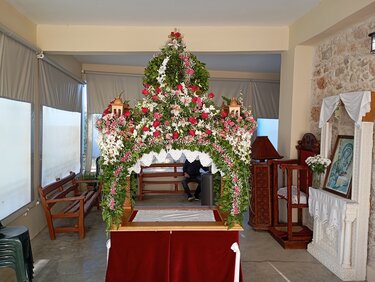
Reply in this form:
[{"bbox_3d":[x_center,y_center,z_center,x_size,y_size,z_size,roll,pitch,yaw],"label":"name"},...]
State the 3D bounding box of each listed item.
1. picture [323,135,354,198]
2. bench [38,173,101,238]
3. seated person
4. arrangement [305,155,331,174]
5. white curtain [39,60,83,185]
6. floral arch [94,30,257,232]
[{"bbox_3d":[2.102,0.331,4.036,0.040,0.790,0.592,15,1,-8],"label":"picture"},{"bbox_3d":[-1.990,1.086,5.430,0.660,0.810,1.620,1,3,-5],"label":"bench"},{"bbox_3d":[0.200,0.773,7.650,0.620,1.310,0.800,1,3,-3],"label":"seated person"},{"bbox_3d":[1.914,0.350,4.470,0.350,0.300,0.360,1,3,-6],"label":"arrangement"},{"bbox_3d":[-2.570,-0.339,6.400,0.100,2.150,2.800,1,3,-7],"label":"white curtain"},{"bbox_3d":[-0.110,-0.171,3.100,1.400,1.870,0.900,1,3,-3],"label":"floral arch"}]

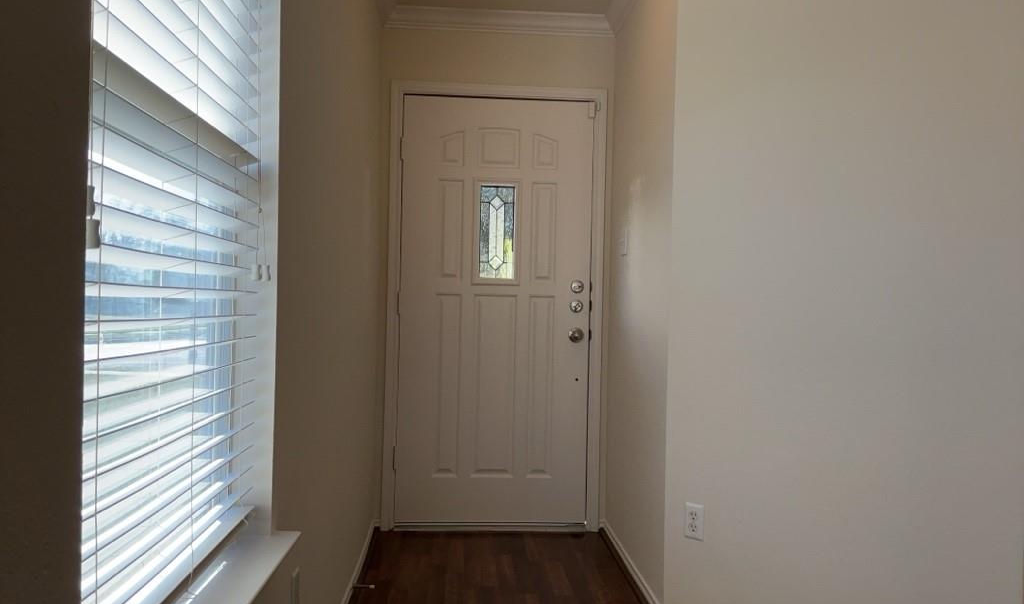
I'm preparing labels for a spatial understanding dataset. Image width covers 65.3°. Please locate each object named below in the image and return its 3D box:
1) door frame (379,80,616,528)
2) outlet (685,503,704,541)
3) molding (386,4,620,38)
[{"bbox_3d":[-0.081,0.029,3.845,1.032,2.119,0.110,1,0,-4],"label":"door frame"},{"bbox_3d":[0.614,0.737,2.680,0.071,0.115,0.008,2,1,39],"label":"outlet"},{"bbox_3d":[-0.053,-1.326,3.777,1.117,0.084,0.067,1,1,-4],"label":"molding"}]

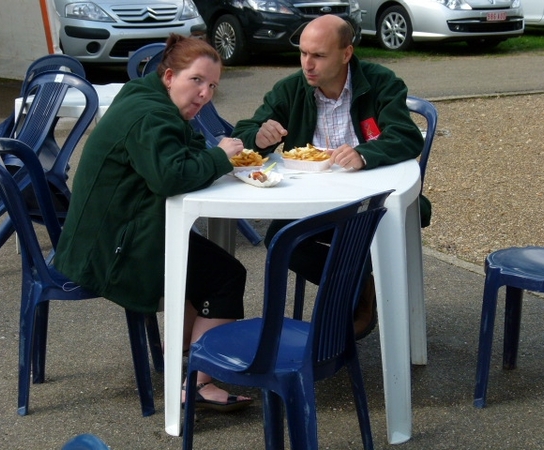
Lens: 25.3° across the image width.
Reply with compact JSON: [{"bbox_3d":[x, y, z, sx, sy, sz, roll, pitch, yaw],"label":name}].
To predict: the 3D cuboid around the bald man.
[{"bbox_3d":[0.236,-0.141,4.327,0.640,1.180,0.660,2,13,17],"label":"bald man"}]

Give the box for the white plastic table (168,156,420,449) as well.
[{"bbox_3d":[0.091,0.202,3.874,0.770,0.720,0.770,1,13,10],"label":"white plastic table"}]

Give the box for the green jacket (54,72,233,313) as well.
[{"bbox_3d":[-0.433,-0.109,3.848,0.580,0.730,0.530,-2,13,-2],"label":"green jacket"}]

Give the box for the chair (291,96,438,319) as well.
[{"bbox_3d":[0.364,-0.038,4.557,0.460,0.870,0.540,4,14,24],"label":"chair"}]

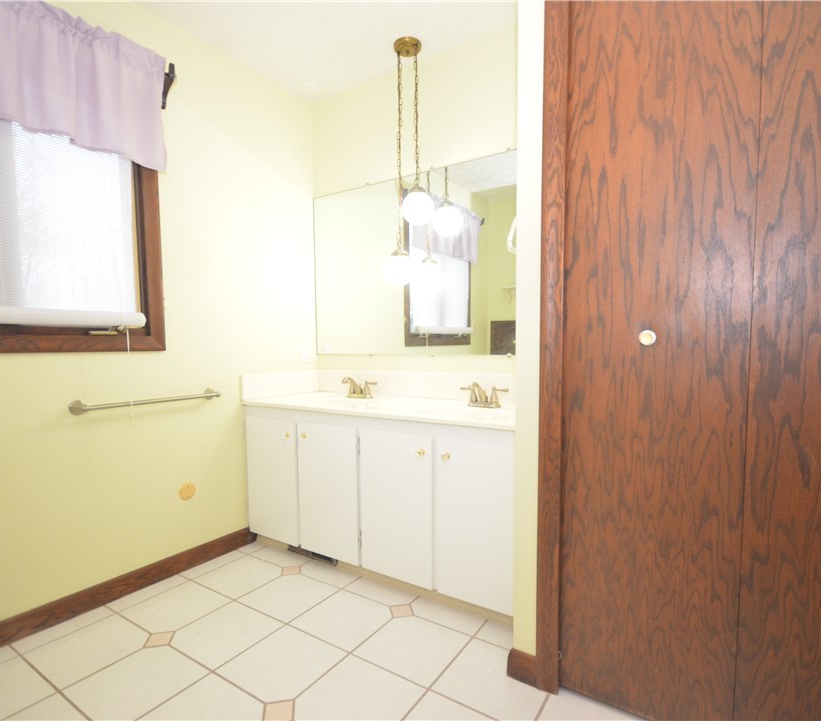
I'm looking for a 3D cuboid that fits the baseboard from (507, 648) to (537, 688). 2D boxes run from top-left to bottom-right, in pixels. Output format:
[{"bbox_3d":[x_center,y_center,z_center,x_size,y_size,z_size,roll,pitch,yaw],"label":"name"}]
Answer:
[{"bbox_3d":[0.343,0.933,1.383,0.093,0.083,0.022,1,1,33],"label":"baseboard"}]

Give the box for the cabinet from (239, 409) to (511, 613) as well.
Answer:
[{"bbox_3d":[-0.079,0.585,2.180,1.505,0.697,0.528,1,1,33],"label":"cabinet"}]

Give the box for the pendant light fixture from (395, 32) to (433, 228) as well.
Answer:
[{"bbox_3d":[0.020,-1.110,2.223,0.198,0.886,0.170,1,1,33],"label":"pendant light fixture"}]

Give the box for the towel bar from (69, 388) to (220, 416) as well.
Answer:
[{"bbox_3d":[-1.081,0.174,1.926,0.080,0.059,0.603,1,1,33],"label":"towel bar"}]

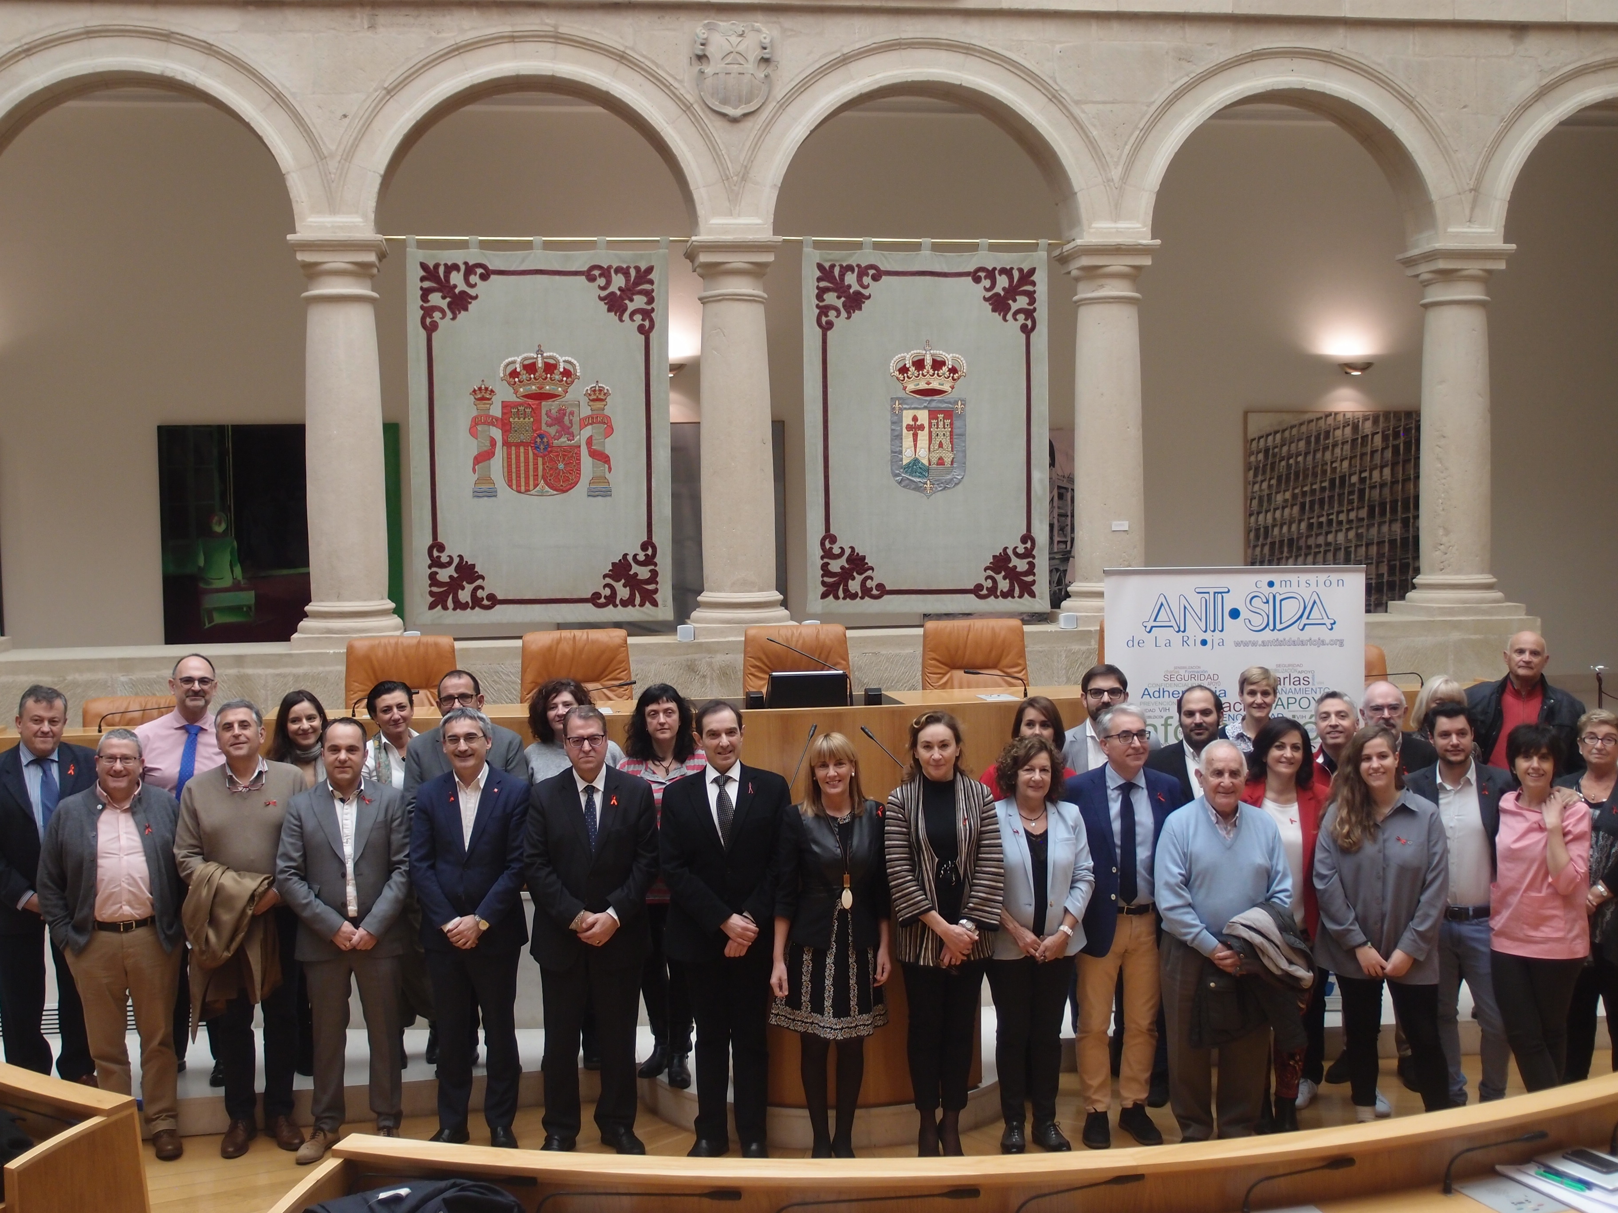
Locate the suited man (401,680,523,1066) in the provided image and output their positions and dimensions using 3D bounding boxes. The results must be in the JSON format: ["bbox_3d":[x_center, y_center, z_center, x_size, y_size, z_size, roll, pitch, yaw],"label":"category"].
[{"bbox_3d":[-1.540,1.137,7.918,0.540,1.721,0.360,-1,3,-10],"label":"suited man"}]

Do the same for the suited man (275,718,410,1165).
[{"bbox_3d":[-1.902,1.330,7.209,0.530,1.745,0.360,-2,3,-14],"label":"suited man"}]

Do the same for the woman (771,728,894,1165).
[{"bbox_3d":[0.083,1.319,7.033,0.470,1.651,0.340,-1,3,-3],"label":"woman"}]

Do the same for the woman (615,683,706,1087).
[{"bbox_3d":[-0.611,1.132,7.369,0.460,1.635,0.340,-1,3,-3],"label":"woman"}]

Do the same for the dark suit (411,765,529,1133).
[{"bbox_3d":[-1.389,1.393,7.244,0.490,1.491,0.340,-1,3,-9],"label":"dark suit"}]

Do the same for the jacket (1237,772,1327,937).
[{"bbox_3d":[1.917,1.035,7.214,0.440,0.694,0.290,0,3,12],"label":"jacket"}]

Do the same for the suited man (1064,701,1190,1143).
[{"bbox_3d":[1.261,1.276,7.141,0.500,1.750,0.360,-1,3,0],"label":"suited man"}]

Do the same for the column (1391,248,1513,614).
[{"bbox_3d":[4.342,-1.159,11.922,0.630,2.430,0.630,-1,3,-9],"label":"column"}]

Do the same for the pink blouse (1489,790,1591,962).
[{"bbox_3d":[2.956,1.092,7.179,0.420,0.701,0.300,0,3,18],"label":"pink blouse"}]

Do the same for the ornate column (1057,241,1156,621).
[{"bbox_3d":[1.935,-1.091,11.467,0.610,2.402,0.610,-1,3,-8],"label":"ornate column"}]

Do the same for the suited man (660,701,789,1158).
[{"bbox_3d":[-0.334,1.261,7.066,0.520,1.779,0.360,-1,3,-3],"label":"suited man"}]

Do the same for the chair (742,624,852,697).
[{"bbox_3d":[-0.055,0.668,9.390,0.620,1.117,0.640,-1,3,-8],"label":"chair"}]

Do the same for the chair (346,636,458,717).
[{"bbox_3d":[-2.076,0.717,9.090,0.620,1.112,0.640,-1,3,-8],"label":"chair"}]

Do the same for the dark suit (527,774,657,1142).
[{"bbox_3d":[-0.872,1.395,7.120,0.530,1.525,0.330,-1,3,-7],"label":"dark suit"}]

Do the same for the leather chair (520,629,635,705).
[{"bbox_3d":[-1.201,0.667,9.380,0.640,1.071,0.660,-1,3,-8],"label":"leather chair"}]

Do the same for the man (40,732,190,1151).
[{"bbox_3d":[-2.807,1.341,7.177,0.600,1.694,0.380,-2,3,-17],"label":"man"}]

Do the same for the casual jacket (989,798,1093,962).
[{"bbox_3d":[0.922,1.078,7.057,0.440,0.649,0.300,-1,3,5],"label":"casual jacket"}]

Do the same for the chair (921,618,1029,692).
[{"bbox_3d":[0.956,0.657,9.561,0.660,1.150,0.680,-1,3,-5],"label":"chair"}]

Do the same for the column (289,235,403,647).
[{"bbox_3d":[-2.832,-0.981,10.825,0.630,2.430,0.630,-1,3,-9],"label":"column"}]

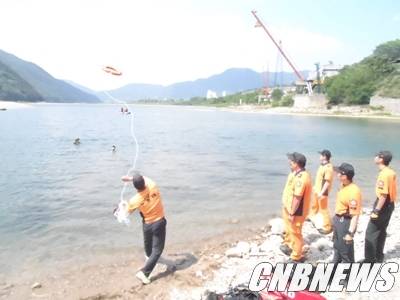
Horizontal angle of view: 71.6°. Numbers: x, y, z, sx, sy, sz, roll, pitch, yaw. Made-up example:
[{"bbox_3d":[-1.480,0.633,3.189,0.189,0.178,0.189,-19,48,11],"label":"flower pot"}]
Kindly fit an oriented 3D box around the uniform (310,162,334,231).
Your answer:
[{"bbox_3d":[2.371,0.940,5.458,0.400,1.420,0.480,4,10,20],"label":"uniform"}]

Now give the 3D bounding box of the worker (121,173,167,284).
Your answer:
[{"bbox_3d":[-0.808,1.150,3.975,0.660,1.690,0.580,-3,10,-15],"label":"worker"}]

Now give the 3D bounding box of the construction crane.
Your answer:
[{"bbox_3d":[27.039,-32.348,92.000,20.570,27.869,6.000,0,10,0],"label":"construction crane"}]

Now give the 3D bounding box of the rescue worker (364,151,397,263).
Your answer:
[{"bbox_3d":[2.536,0.866,3.978,0.380,1.730,0.480,8,12,37],"label":"rescue worker"}]

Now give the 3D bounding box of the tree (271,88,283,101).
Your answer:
[{"bbox_3d":[33.105,-23.909,120.000,5.626,5.842,5.500,0,10,0],"label":"tree"}]

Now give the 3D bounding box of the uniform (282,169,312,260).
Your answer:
[{"bbox_3d":[1.437,0.980,4.110,0.420,1.450,0.500,3,10,18],"label":"uniform"}]

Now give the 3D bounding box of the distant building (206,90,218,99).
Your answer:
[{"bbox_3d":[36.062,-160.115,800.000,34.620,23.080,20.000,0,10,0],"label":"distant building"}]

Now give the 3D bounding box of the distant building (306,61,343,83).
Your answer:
[{"bbox_3d":[51.632,-32.555,115.000,14.930,9.124,12.000,0,10,0],"label":"distant building"}]

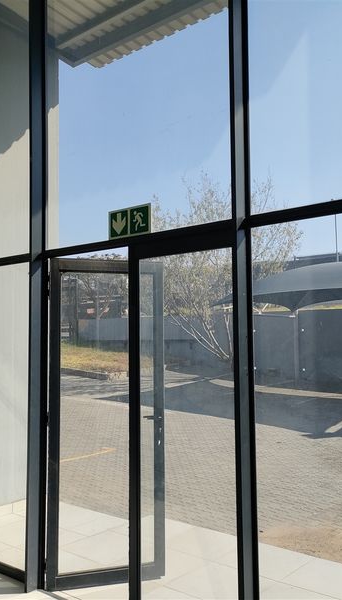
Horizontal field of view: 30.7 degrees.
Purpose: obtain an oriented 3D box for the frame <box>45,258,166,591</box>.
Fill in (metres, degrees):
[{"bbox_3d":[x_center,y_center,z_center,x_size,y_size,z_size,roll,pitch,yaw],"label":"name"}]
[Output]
[{"bbox_3d":[-0.420,0.801,4.207,0.789,2.149,0.055,1,-5,-19],"label":"frame"}]

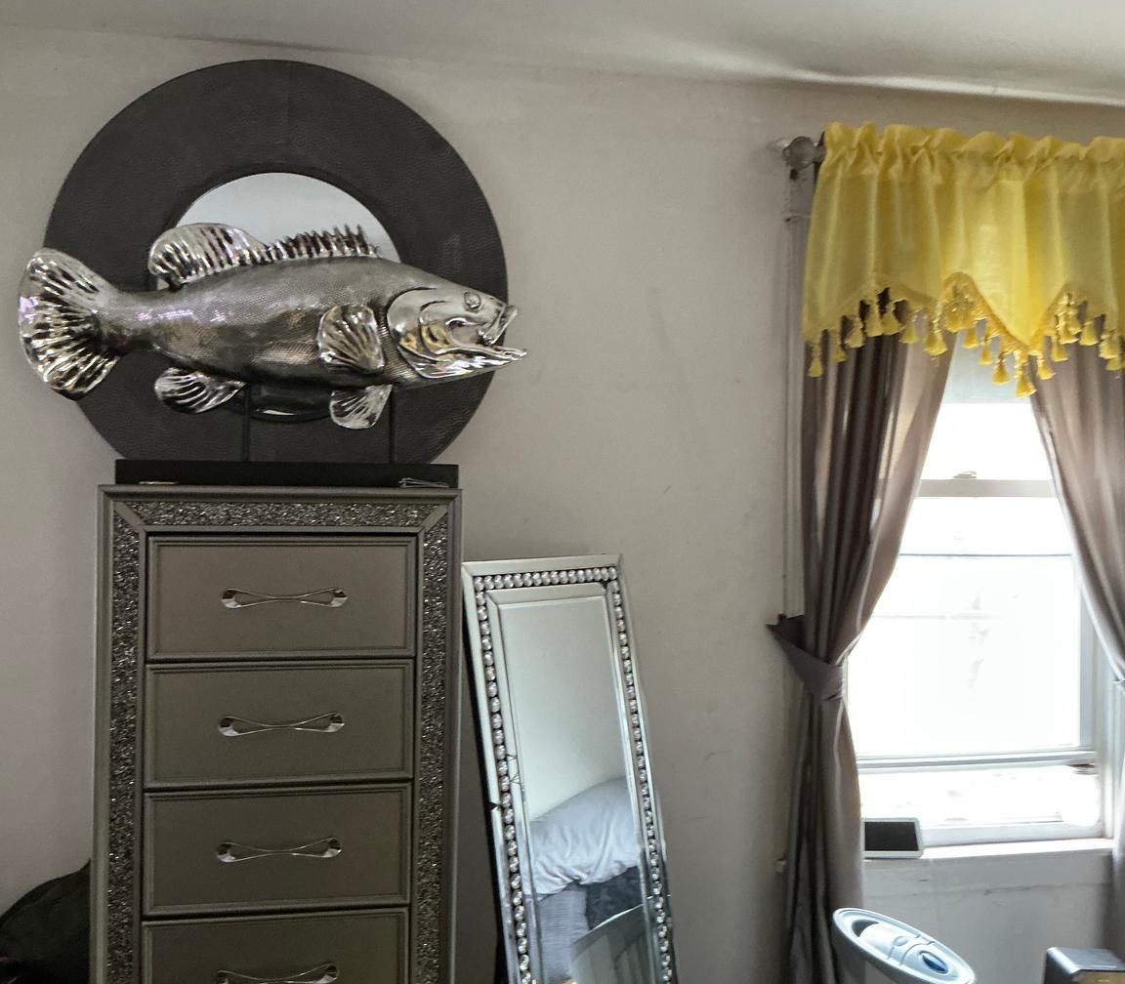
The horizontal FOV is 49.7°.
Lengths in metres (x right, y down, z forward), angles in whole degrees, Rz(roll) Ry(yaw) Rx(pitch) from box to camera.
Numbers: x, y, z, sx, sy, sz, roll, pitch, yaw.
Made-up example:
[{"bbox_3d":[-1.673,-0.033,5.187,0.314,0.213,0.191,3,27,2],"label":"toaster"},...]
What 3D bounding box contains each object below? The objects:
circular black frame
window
[{"bbox_3d":[-0.547,-0.402,2.396,0.885,0.885,0.050,1,0,-11],"label":"circular black frame"},{"bbox_3d":[0.920,0.168,2.745,0.707,1.260,0.100,1,0,-11],"label":"window"}]

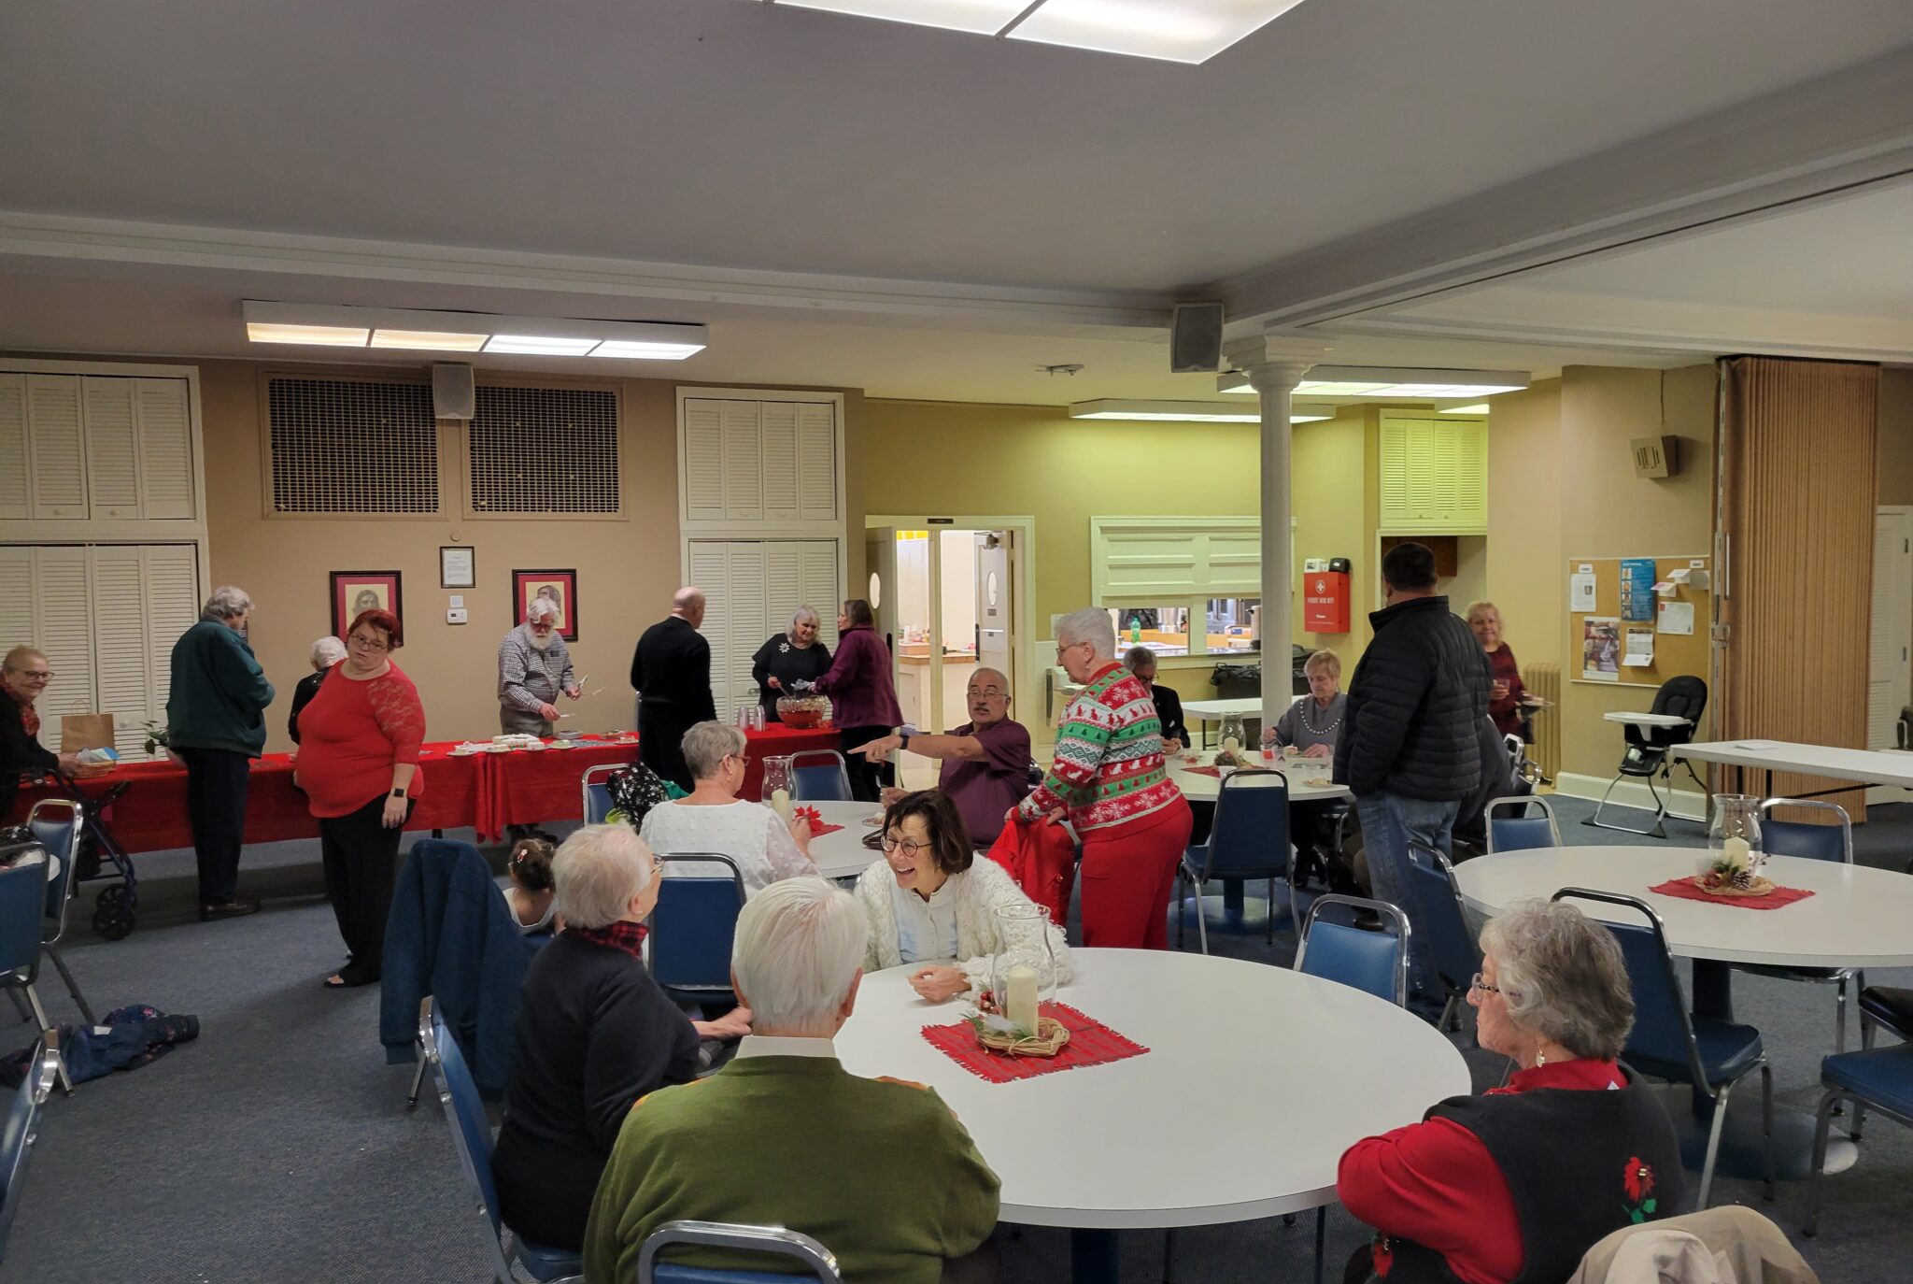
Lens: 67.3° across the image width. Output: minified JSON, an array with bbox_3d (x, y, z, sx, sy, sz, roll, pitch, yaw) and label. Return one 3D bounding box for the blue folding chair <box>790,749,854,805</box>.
[{"bbox_3d":[-0.634,0.980,6.798,0.450,0.870,0.560,-1,3,-9],"label":"blue folding chair"}]

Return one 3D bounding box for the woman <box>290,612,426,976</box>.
[{"bbox_3d":[-2.638,0.660,6.290,0.510,1.600,0.380,0,3,10],"label":"woman"}]

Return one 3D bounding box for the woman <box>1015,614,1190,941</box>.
[{"bbox_3d":[0.505,0.682,4.863,0.550,1.600,0.500,0,3,16],"label":"woman"}]

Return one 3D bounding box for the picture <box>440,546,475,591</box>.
[{"bbox_3d":[-3.511,-0.527,10.124,0.245,0.305,0.025,-2,3,-23],"label":"picture"}]

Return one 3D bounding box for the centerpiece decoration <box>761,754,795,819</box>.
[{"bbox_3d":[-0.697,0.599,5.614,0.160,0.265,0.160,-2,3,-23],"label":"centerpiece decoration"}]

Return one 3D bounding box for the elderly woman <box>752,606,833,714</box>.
[{"bbox_3d":[-1.129,0.499,9.815,0.520,1.540,0.400,-2,3,-22],"label":"elderly woman"}]

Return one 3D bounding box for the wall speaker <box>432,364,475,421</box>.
[{"bbox_3d":[-3.420,-1.698,9.773,0.270,0.380,0.230,-2,11,-20],"label":"wall speaker"}]

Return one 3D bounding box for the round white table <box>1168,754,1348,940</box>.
[{"bbox_3d":[1.414,1.005,7.155,1.520,0.745,1.520,-1,3,0],"label":"round white table"}]

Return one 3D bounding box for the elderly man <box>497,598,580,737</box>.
[{"bbox_3d":[-2.694,0.501,9.206,0.540,1.620,0.480,-2,3,-31],"label":"elderly man"}]

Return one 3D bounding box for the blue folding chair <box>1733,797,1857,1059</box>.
[{"bbox_3d":[2.842,1.025,4.891,0.450,0.890,0.560,2,4,39],"label":"blue folding chair"}]

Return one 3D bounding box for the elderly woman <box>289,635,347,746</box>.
[{"bbox_3d":[-3.309,0.670,7.517,0.450,1.450,0.360,-2,3,-30],"label":"elderly woman"}]

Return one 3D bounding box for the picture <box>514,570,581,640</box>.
[{"bbox_3d":[-2.962,-0.260,10.370,0.455,0.525,0.030,-2,3,-23],"label":"picture"}]

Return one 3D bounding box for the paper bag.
[{"bbox_3d":[-4.494,0.527,7.454,0.235,0.290,0.130,-2,3,-26],"label":"paper bag"}]

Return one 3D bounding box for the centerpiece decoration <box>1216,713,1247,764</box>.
[{"bbox_3d":[1.394,0.507,7.264,0.135,0.260,0.135,-1,3,0],"label":"centerpiece decoration"}]

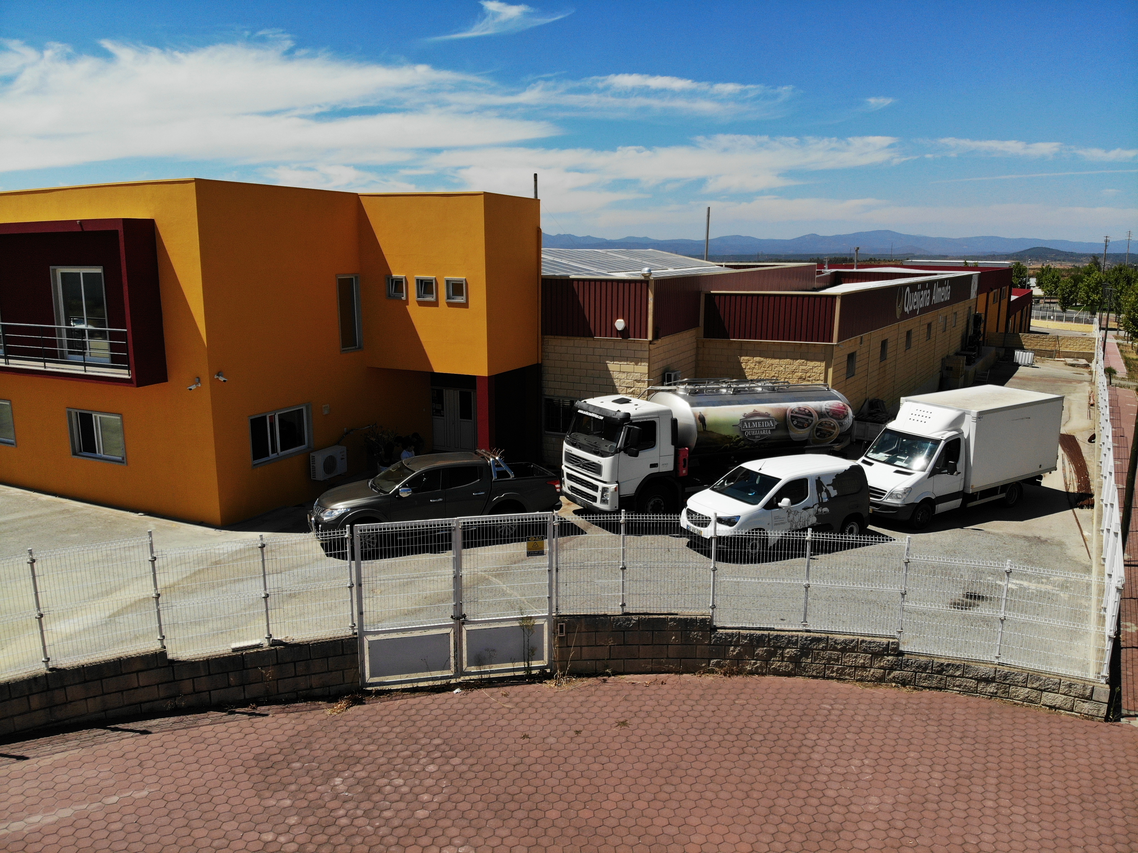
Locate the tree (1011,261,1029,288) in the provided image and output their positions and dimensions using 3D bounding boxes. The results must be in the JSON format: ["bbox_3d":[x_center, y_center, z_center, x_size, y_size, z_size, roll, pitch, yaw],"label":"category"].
[{"bbox_3d":[66.780,-22.010,116.970,3.000,4.930,3.000,7,14,29],"label":"tree"}]

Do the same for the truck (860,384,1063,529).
[{"bbox_3d":[10.074,0.725,20.830,6.480,2.830,2.140,-7,14,-30],"label":"truck"}]

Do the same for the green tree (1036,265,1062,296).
[{"bbox_3d":[58.800,-17.230,96.520,3.200,5.040,3.200,7,14,30],"label":"green tree"}]

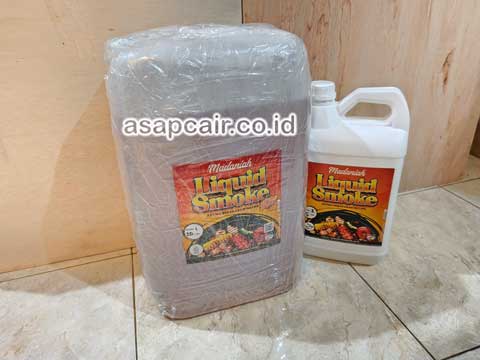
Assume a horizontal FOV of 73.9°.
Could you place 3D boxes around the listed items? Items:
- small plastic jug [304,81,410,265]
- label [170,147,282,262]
[{"bbox_3d":[0.202,-0.018,0.611,0.183,0.320,0.130,6,26,18],"label":"small plastic jug"},{"bbox_3d":[-0.010,0.040,0.448,0.148,0.154,0.005,-10,26,-15],"label":"label"}]

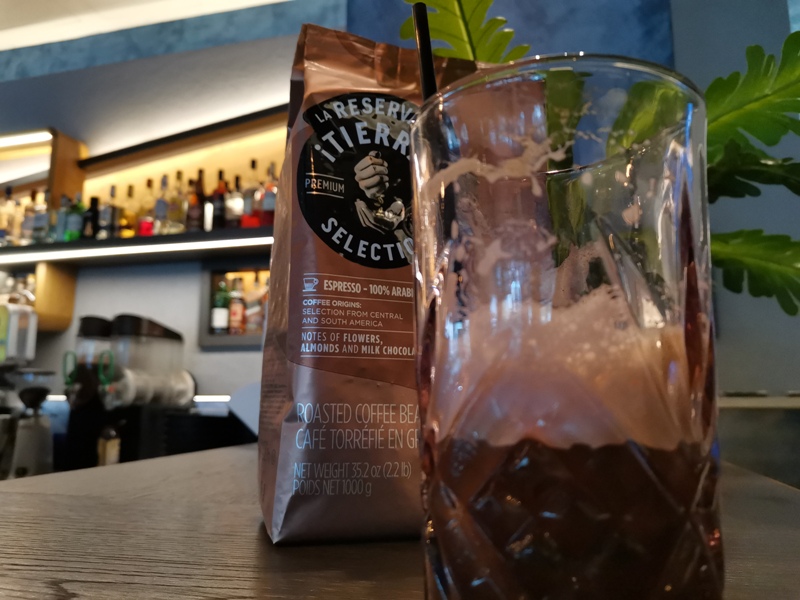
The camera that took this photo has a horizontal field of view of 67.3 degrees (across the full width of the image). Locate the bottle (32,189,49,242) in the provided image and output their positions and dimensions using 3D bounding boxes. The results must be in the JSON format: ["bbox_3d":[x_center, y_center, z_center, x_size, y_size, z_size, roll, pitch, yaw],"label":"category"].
[{"bbox_3d":[-1.829,-0.420,3.077,0.080,0.306,0.080,-2,-10,14],"label":"bottle"}]

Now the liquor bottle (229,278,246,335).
[{"bbox_3d":[-0.874,0.029,3.230,0.086,0.308,0.080,-2,-6,12],"label":"liquor bottle"}]

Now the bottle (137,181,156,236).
[{"bbox_3d":[-1.295,-0.470,3.070,0.092,0.305,0.090,-2,-6,12],"label":"bottle"}]

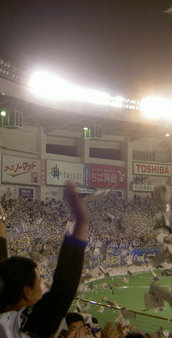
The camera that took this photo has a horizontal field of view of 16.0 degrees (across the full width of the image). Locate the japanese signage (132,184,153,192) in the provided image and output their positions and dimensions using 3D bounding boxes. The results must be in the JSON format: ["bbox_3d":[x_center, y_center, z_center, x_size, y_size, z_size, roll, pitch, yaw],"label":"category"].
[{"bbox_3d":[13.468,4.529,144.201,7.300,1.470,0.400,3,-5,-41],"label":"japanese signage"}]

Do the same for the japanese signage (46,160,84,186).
[{"bbox_3d":[-4.452,1.088,126.301,0.400,5.100,13.090,-3,-5,35],"label":"japanese signage"}]

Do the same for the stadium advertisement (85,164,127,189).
[{"bbox_3d":[4.759,1.737,135.667,0.400,5.100,14.340,-4,-5,43],"label":"stadium advertisement"}]

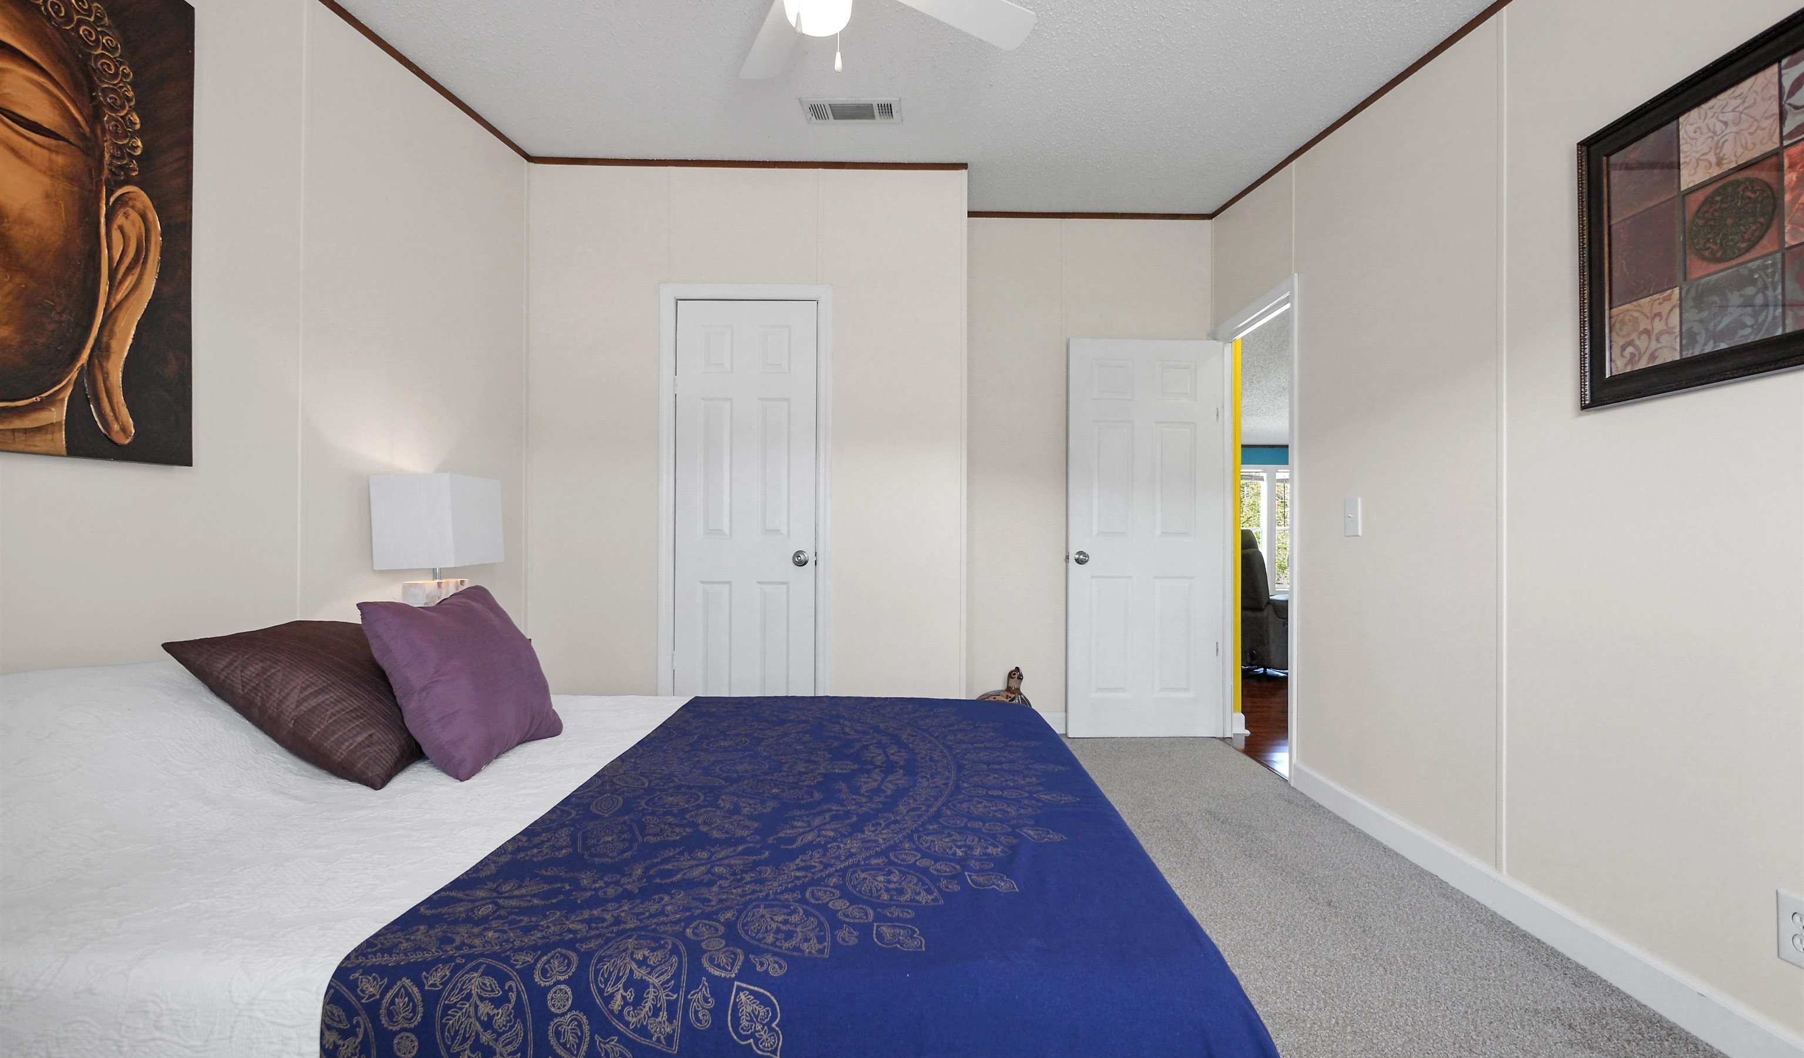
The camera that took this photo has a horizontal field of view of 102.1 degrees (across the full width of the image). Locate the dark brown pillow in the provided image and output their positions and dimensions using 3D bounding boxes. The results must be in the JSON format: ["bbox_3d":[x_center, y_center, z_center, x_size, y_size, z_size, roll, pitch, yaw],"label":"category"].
[{"bbox_3d":[-1.225,0.360,1.630,0.490,0.150,0.430,34,2,-2],"label":"dark brown pillow"}]

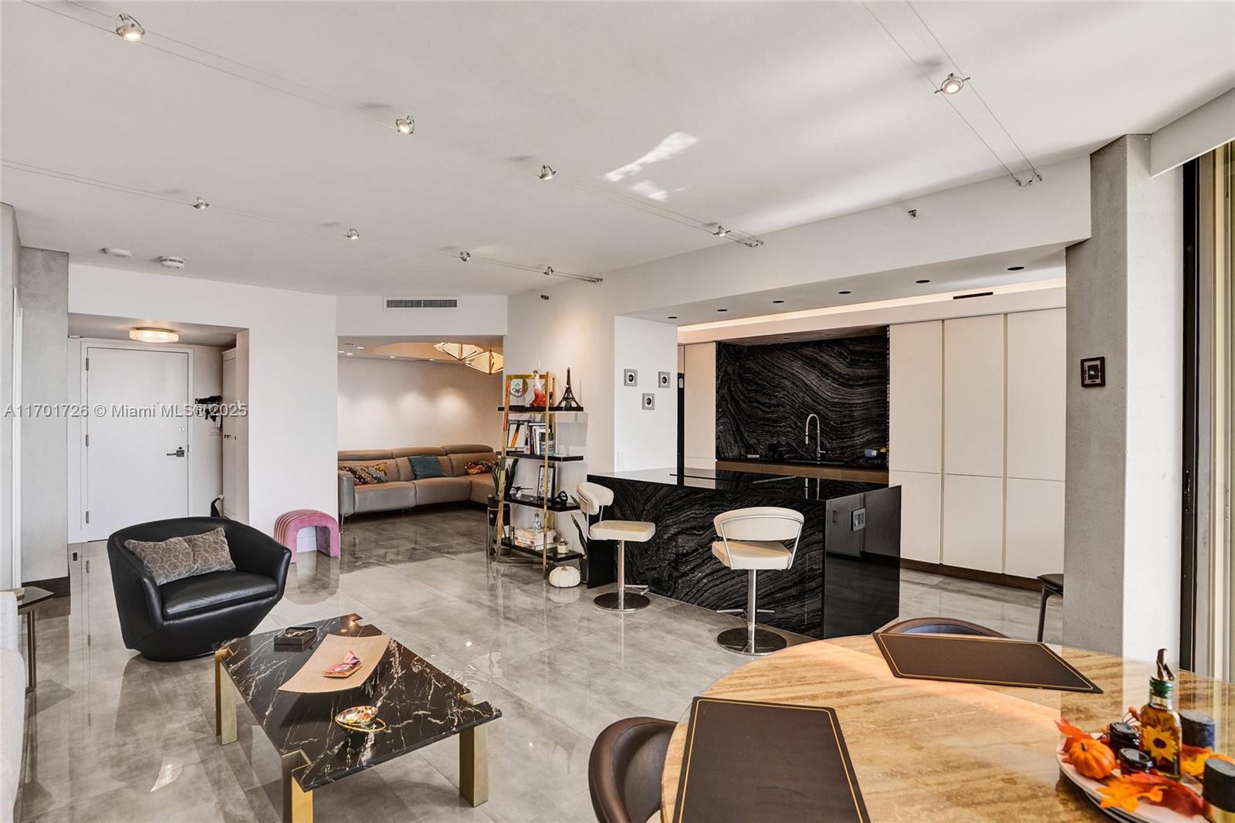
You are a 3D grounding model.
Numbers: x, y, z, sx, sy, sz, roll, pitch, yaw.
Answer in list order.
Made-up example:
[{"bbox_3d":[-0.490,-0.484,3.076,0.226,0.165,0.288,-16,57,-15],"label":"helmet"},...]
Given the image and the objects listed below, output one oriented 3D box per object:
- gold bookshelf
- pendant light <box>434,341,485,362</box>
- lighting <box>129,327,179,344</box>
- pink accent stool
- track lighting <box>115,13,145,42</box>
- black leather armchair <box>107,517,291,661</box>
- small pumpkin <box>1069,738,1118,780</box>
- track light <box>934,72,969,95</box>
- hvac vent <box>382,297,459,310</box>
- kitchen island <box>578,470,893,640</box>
[{"bbox_3d":[-0.745,0.545,5.100,0.980,1.770,0.360,0,0,44],"label":"gold bookshelf"},{"bbox_3d":[-2.080,-0.790,7.300,0.620,0.240,0.600,0,0,-18],"label":"pendant light"},{"bbox_3d":[-4.540,-0.745,5.380,0.370,0.110,0.370,0,0,-41],"label":"lighting"},{"bbox_3d":[-3.056,1.212,5.436,0.420,0.435,0.410,0,0,45],"label":"pink accent stool"},{"bbox_3d":[-1.468,-1.155,1.653,0.070,0.060,0.085,0,0,-44],"label":"track lighting"},{"bbox_3d":[-2.610,1.072,3.460,0.780,0.715,0.820,0,0,37],"label":"black leather armchair"},{"bbox_3d":[0.851,0.621,0.985,0.066,0.058,0.066,0,0,41],"label":"small pumpkin"},{"bbox_3d":[1.178,-1.155,1.935,0.065,0.060,0.100,0,0,-44],"label":"track light"},{"bbox_3d":[-2.070,-1.140,5.790,0.810,0.125,0.030,0,0,0],"label":"hvac vent"},{"bbox_3d":[0.856,0.973,4.100,1.020,0.915,2.000,0,0,-45],"label":"kitchen island"}]

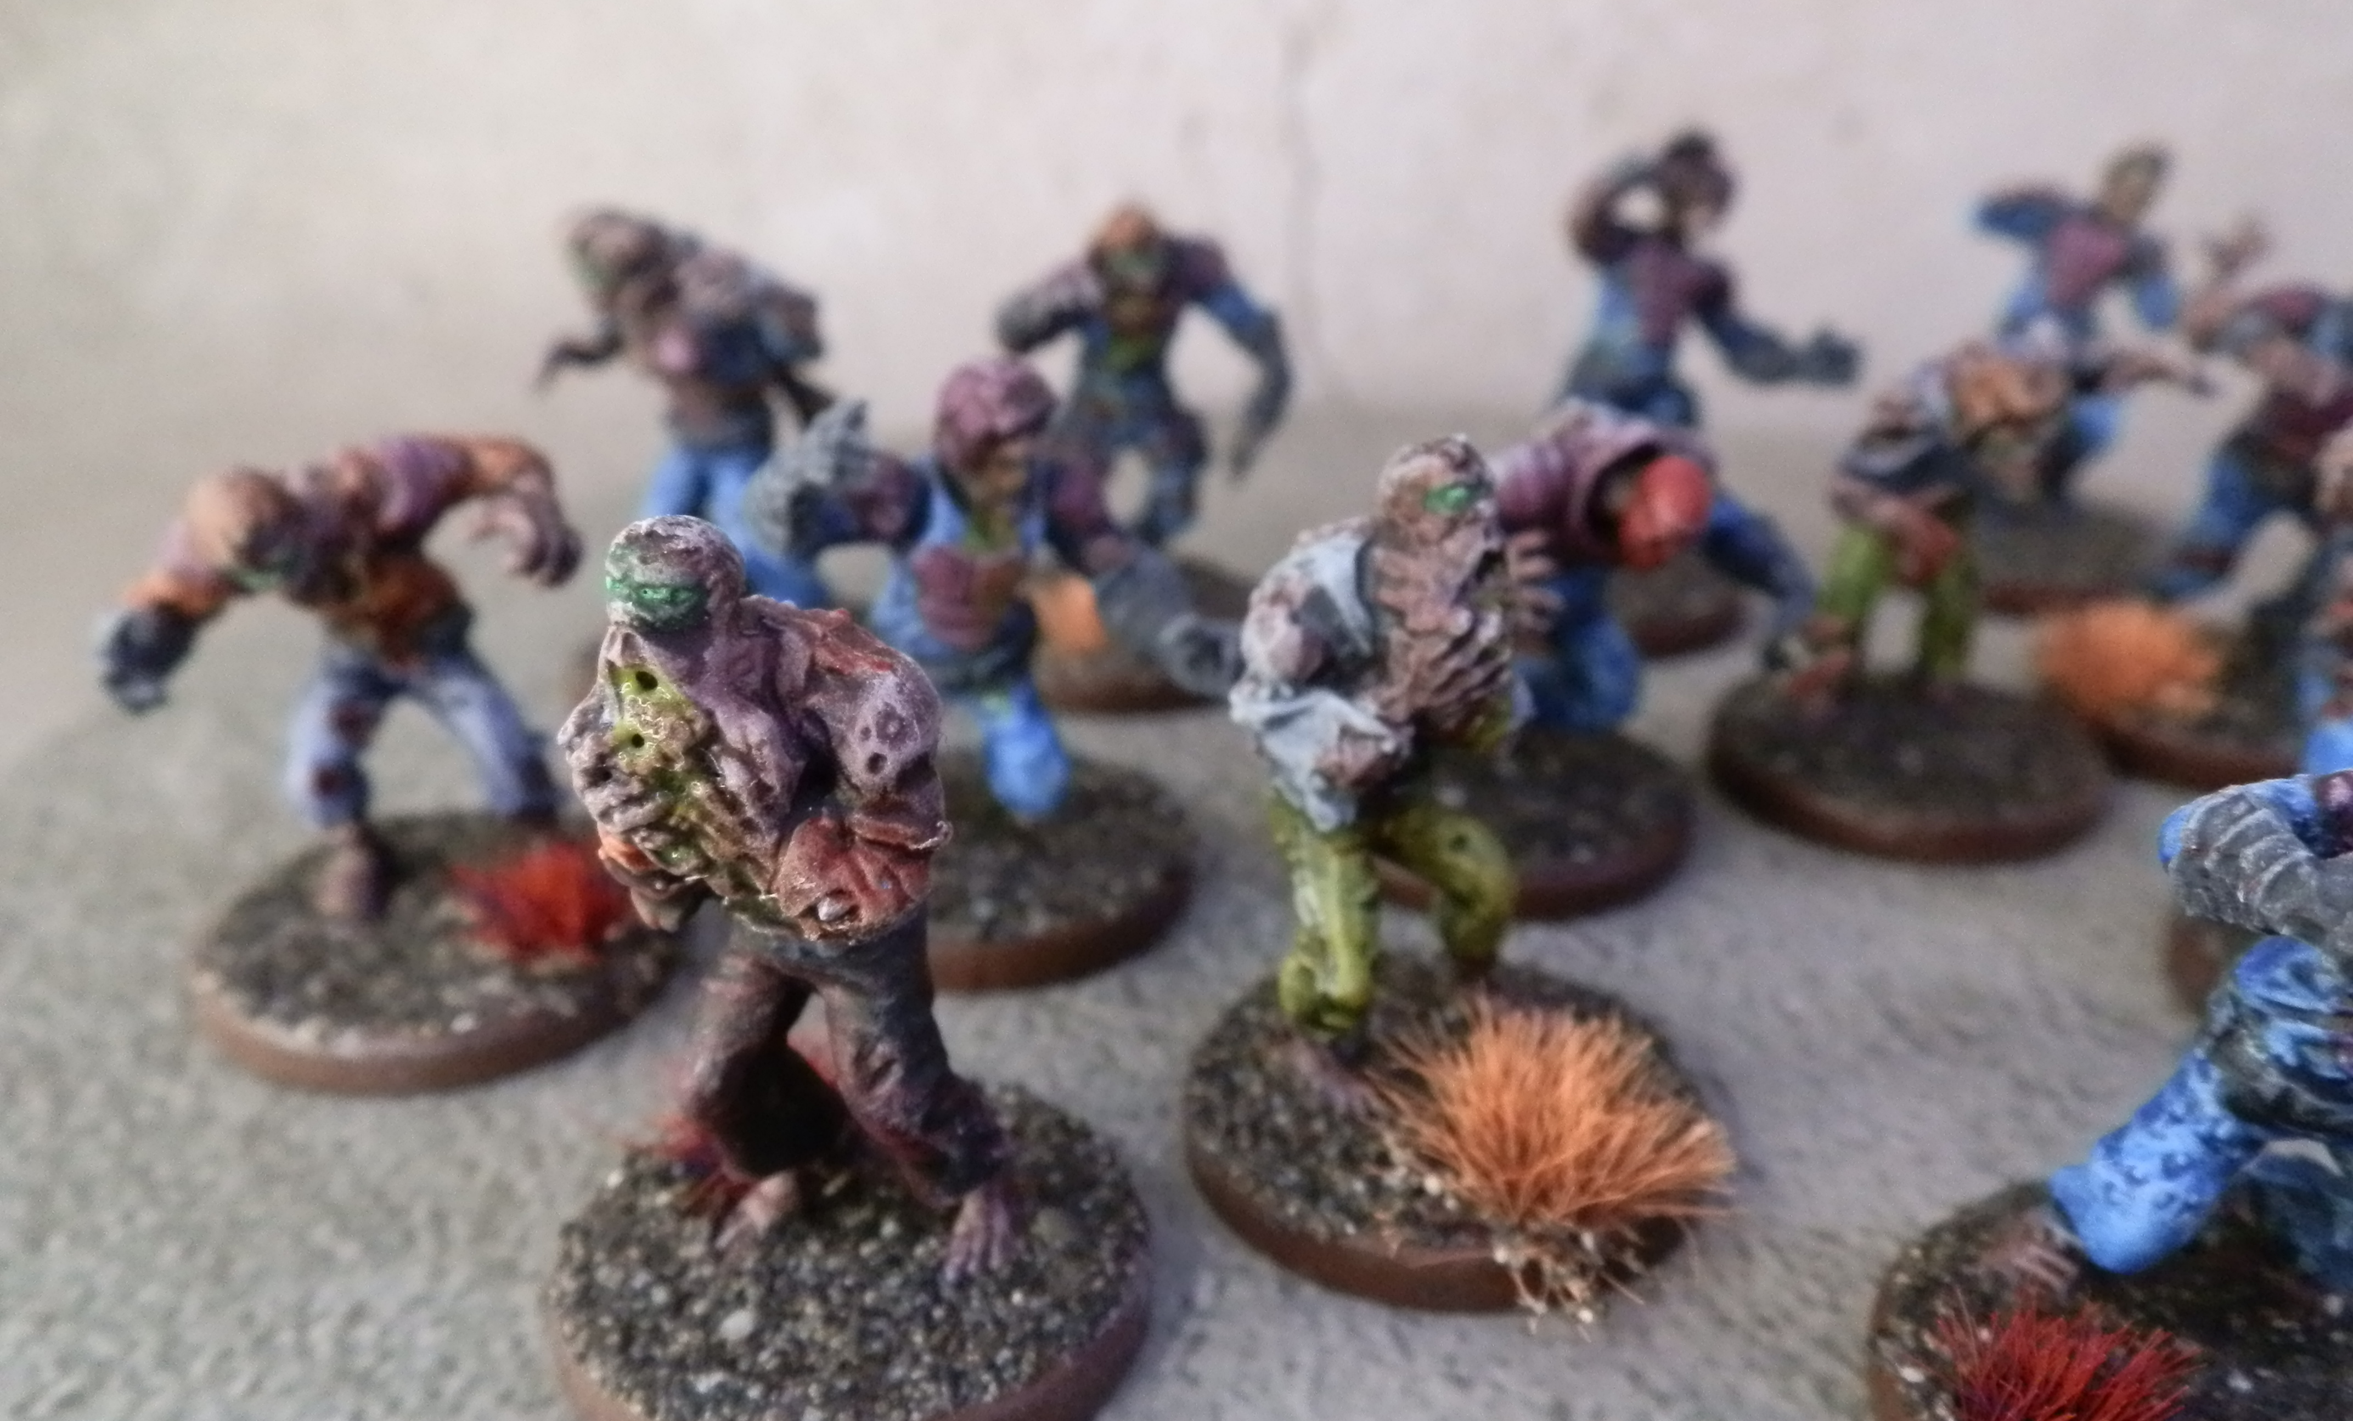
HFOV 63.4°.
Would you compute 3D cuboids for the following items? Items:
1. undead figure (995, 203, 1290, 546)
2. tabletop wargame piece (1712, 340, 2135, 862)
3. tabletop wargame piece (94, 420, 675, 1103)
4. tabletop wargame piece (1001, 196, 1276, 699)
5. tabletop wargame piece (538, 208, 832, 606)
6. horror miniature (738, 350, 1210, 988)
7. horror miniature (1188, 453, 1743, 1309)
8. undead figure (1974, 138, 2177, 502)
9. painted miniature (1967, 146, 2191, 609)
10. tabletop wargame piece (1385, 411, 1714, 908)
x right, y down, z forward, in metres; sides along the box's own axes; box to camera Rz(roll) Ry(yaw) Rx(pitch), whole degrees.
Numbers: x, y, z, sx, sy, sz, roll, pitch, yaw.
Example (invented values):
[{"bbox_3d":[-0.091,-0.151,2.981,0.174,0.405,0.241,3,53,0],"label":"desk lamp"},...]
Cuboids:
[{"bbox_3d":[-0.002,-0.021,0.137,0.021,0.031,0.015,-1,25,-2],"label":"undead figure"},{"bbox_3d":[0.049,-0.009,0.120,0.026,0.029,0.025,2,25,5],"label":"tabletop wargame piece"},{"bbox_3d":[-0.041,0.000,0.099,0.026,0.030,0.025,2,25,5],"label":"tabletop wargame piece"},{"bbox_3d":[-0.005,-0.020,0.139,0.026,0.033,0.025,-1,25,-2],"label":"tabletop wargame piece"},{"bbox_3d":[-0.033,-0.019,0.135,0.025,0.034,0.025,17,30,32],"label":"tabletop wargame piece"},{"bbox_3d":[-0.011,-0.005,0.107,0.025,0.032,0.025,-14,28,-27],"label":"horror miniature"},{"bbox_3d":[0.013,0.005,0.084,0.025,0.035,0.025,-19,32,-36],"label":"horror miniature"},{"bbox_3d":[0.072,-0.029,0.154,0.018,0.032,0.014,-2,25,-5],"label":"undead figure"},{"bbox_3d":[0.074,-0.028,0.155,0.025,0.035,0.025,-2,25,-5],"label":"painted miniature"},{"bbox_3d":[0.020,-0.006,0.116,0.026,0.027,0.025,-14,29,-28],"label":"tabletop wargame piece"}]

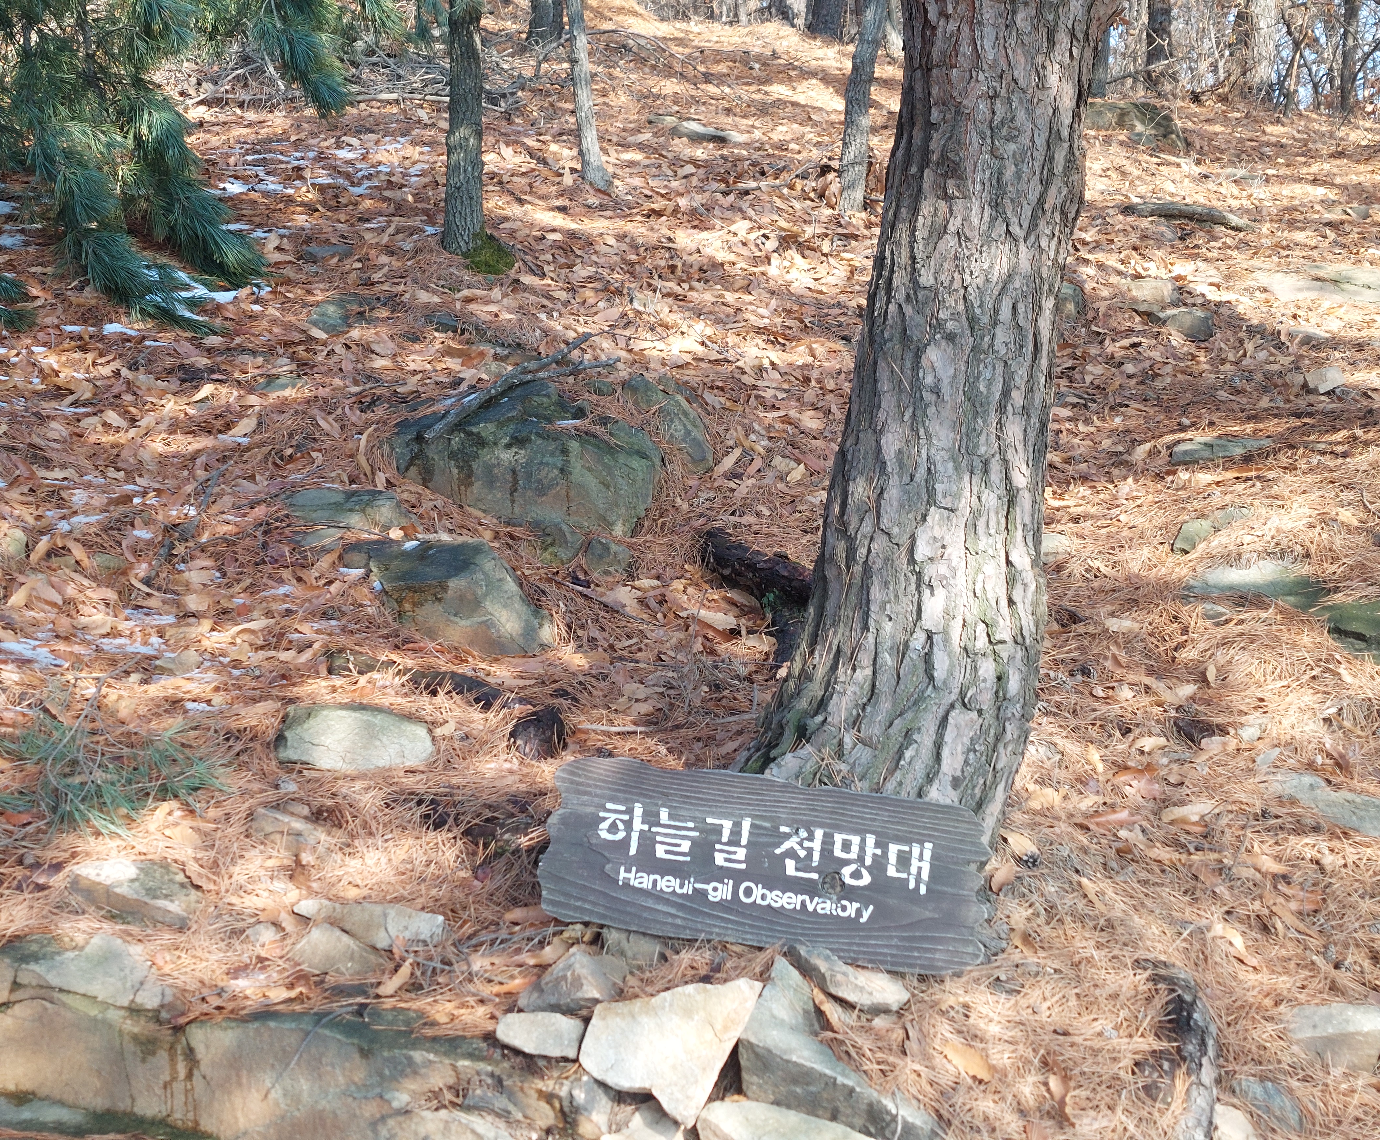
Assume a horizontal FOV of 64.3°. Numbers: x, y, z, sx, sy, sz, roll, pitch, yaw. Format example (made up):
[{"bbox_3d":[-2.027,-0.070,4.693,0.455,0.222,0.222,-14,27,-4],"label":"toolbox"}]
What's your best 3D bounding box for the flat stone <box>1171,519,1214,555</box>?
[{"bbox_3d":[1.522,-0.099,3.330,0.160,0.060,0.090,-17,31,-30],"label":"flat stone"}]

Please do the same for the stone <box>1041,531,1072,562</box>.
[{"bbox_3d":[1.035,-0.067,3.161,0.112,0.071,0.089,2,15,5],"label":"stone"}]

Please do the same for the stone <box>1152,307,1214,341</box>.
[{"bbox_3d":[2.113,-1.055,4.700,0.245,0.115,0.190,7,19,20],"label":"stone"}]

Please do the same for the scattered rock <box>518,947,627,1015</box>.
[{"bbox_3d":[-0.216,0.763,2.030,0.190,0.090,0.140,0,15,0],"label":"scattered rock"}]

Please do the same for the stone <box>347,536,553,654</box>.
[{"bbox_3d":[-0.653,0.076,2.980,0.540,0.220,0.320,0,21,0],"label":"stone"}]

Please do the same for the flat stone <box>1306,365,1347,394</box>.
[{"bbox_3d":[2.610,-0.783,4.508,0.130,0.100,0.090,3,15,8],"label":"flat stone"}]

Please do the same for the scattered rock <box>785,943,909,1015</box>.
[{"bbox_3d":[0.258,0.670,1.800,0.190,0.050,0.090,11,18,32],"label":"scattered rock"}]

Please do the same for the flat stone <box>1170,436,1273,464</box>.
[{"bbox_3d":[1.861,-0.421,3.863,0.310,0.070,0.160,4,19,8],"label":"flat stone"}]

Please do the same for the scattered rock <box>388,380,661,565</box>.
[{"bbox_3d":[-0.451,-0.310,3.098,0.648,0.441,0.519,6,14,21],"label":"scattered rock"}]

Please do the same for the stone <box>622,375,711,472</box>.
[{"bbox_3d":[-0.078,-0.484,3.614,0.230,0.220,0.340,-5,22,-17],"label":"stone"}]

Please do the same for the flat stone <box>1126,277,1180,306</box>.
[{"bbox_3d":[2.332,-1.402,5.541,0.228,0.136,0.160,3,14,10],"label":"flat stone"}]

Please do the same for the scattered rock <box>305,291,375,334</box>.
[{"bbox_3d":[-1.545,-1.131,4.850,0.270,0.110,0.250,-7,24,-15],"label":"scattered rock"}]

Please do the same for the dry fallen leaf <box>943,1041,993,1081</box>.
[{"bbox_3d":[0.482,0.852,1.905,0.090,0.015,0.047,24,41,31],"label":"dry fallen leaf"}]

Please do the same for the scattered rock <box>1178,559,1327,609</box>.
[{"bbox_3d":[1.553,0.037,3.031,0.360,0.075,0.200,5,19,9],"label":"scattered rock"}]

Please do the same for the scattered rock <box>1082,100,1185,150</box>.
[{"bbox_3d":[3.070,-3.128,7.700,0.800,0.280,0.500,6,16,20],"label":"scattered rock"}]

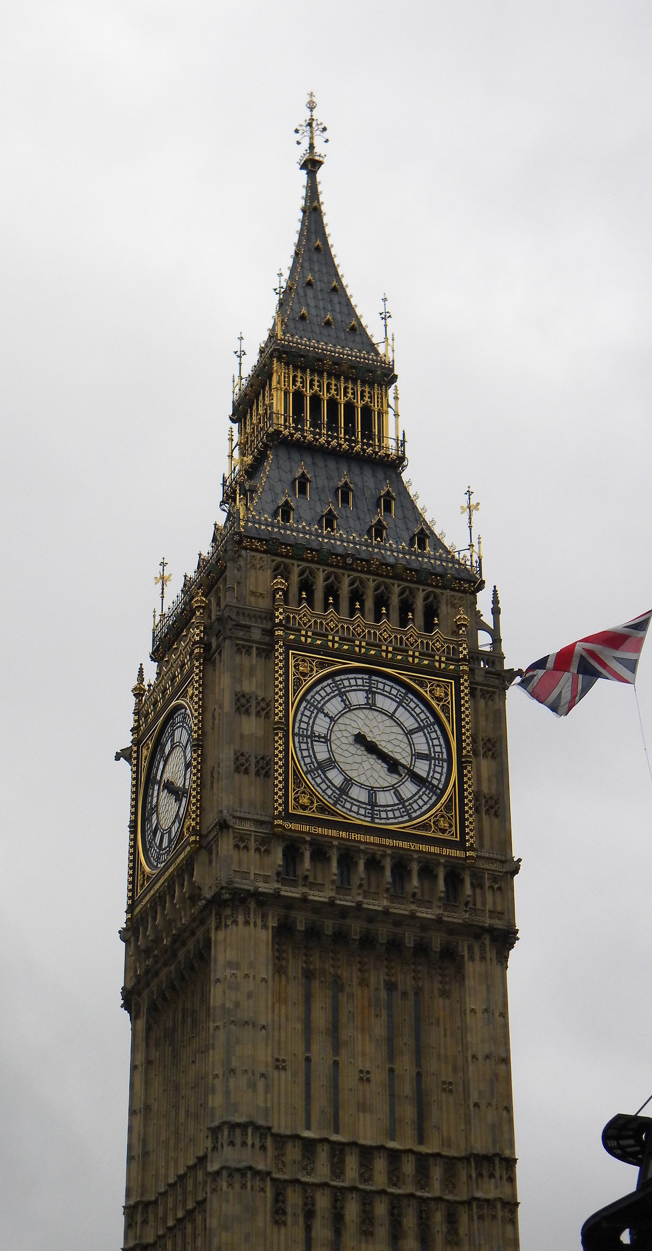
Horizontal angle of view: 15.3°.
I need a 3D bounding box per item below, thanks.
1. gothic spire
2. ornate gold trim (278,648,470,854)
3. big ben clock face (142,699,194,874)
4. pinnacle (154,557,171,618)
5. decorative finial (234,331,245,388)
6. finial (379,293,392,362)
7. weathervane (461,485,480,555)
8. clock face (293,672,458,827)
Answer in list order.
[{"bbox_3d":[-0.699,-19.794,121.967,5.250,18.420,5.250,11,-31,-19],"label":"gothic spire"},{"bbox_3d":[2.011,5.152,100.522,8.025,8.363,0.500,11,-31,-19],"label":"ornate gold trim"},{"bbox_3d":[-6.771,6.923,103.966,0.400,7.200,7.200,11,-31,-19],"label":"big ben clock face"},{"bbox_3d":[-7.733,-1.797,115.302,0.850,3.488,0.850,11,-31,-19],"label":"pinnacle"},{"bbox_3d":[-4.226,-13.036,119.902,0.620,3.615,0.620,11,-31,-19],"label":"decorative finial"},{"bbox_3d":[2.906,-14.471,117.185,0.620,3.877,0.620,11,-31,-19],"label":"finial"},{"bbox_3d":[6.548,-4.867,109.972,0.880,3.563,0.880,11,-31,-19],"label":"weathervane"},{"bbox_3d":[1.968,5.024,100.715,7.200,7.200,0.400,11,-31,-19],"label":"clock face"}]

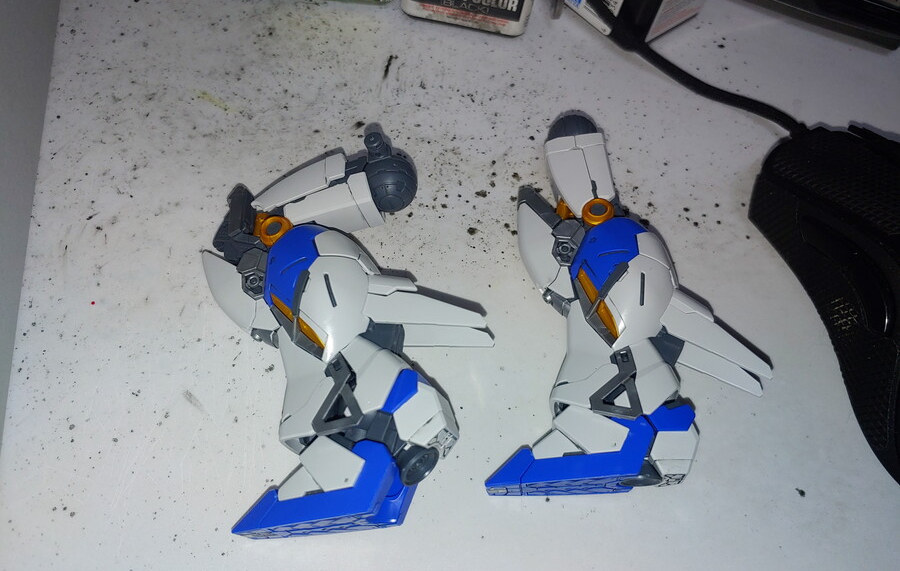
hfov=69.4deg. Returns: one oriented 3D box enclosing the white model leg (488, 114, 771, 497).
[{"bbox_3d":[0.045,-0.006,0.159,0.065,0.031,0.118,8,56,-3],"label":"white model leg"}]

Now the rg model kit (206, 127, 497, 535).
[{"bbox_3d":[-0.023,0.002,0.144,0.060,0.031,0.099,-7,58,-13],"label":"rg model kit"}]

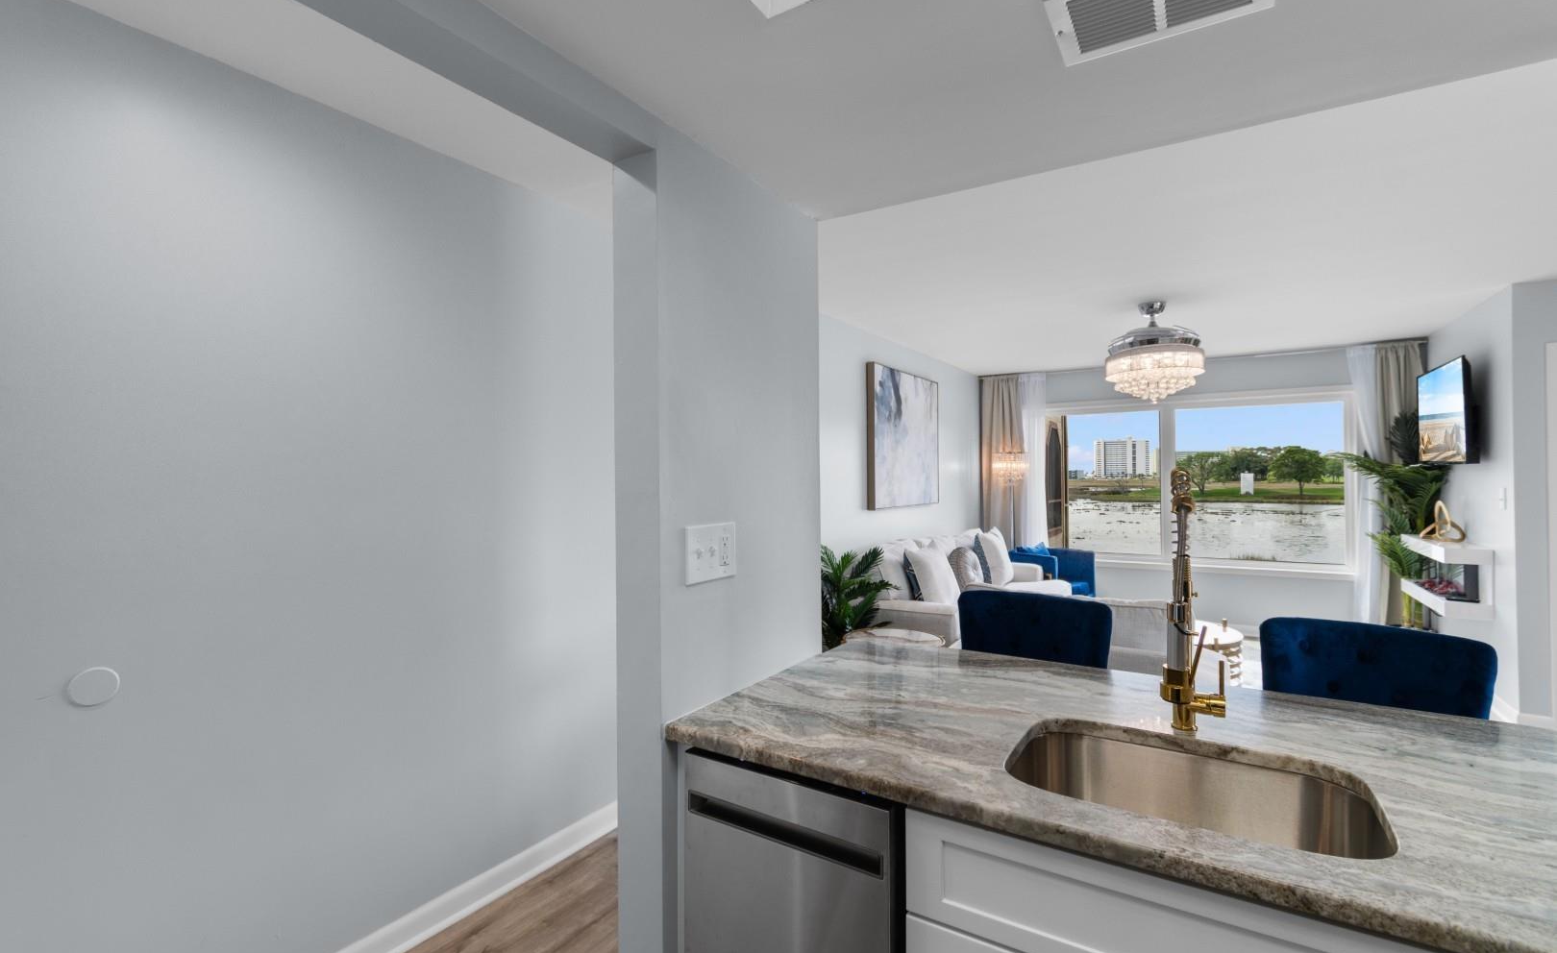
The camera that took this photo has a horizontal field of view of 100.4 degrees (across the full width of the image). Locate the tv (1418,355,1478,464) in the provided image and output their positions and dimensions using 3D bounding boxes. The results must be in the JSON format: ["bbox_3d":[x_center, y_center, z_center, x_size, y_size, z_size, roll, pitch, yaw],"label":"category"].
[{"bbox_3d":[4.357,-0.396,4.221,0.060,0.620,1.050,-1,0,34],"label":"tv"}]

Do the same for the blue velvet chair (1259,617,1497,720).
[{"bbox_3d":[1.340,0.884,1.419,0.460,1.040,0.540,-1,0,34],"label":"blue velvet chair"}]

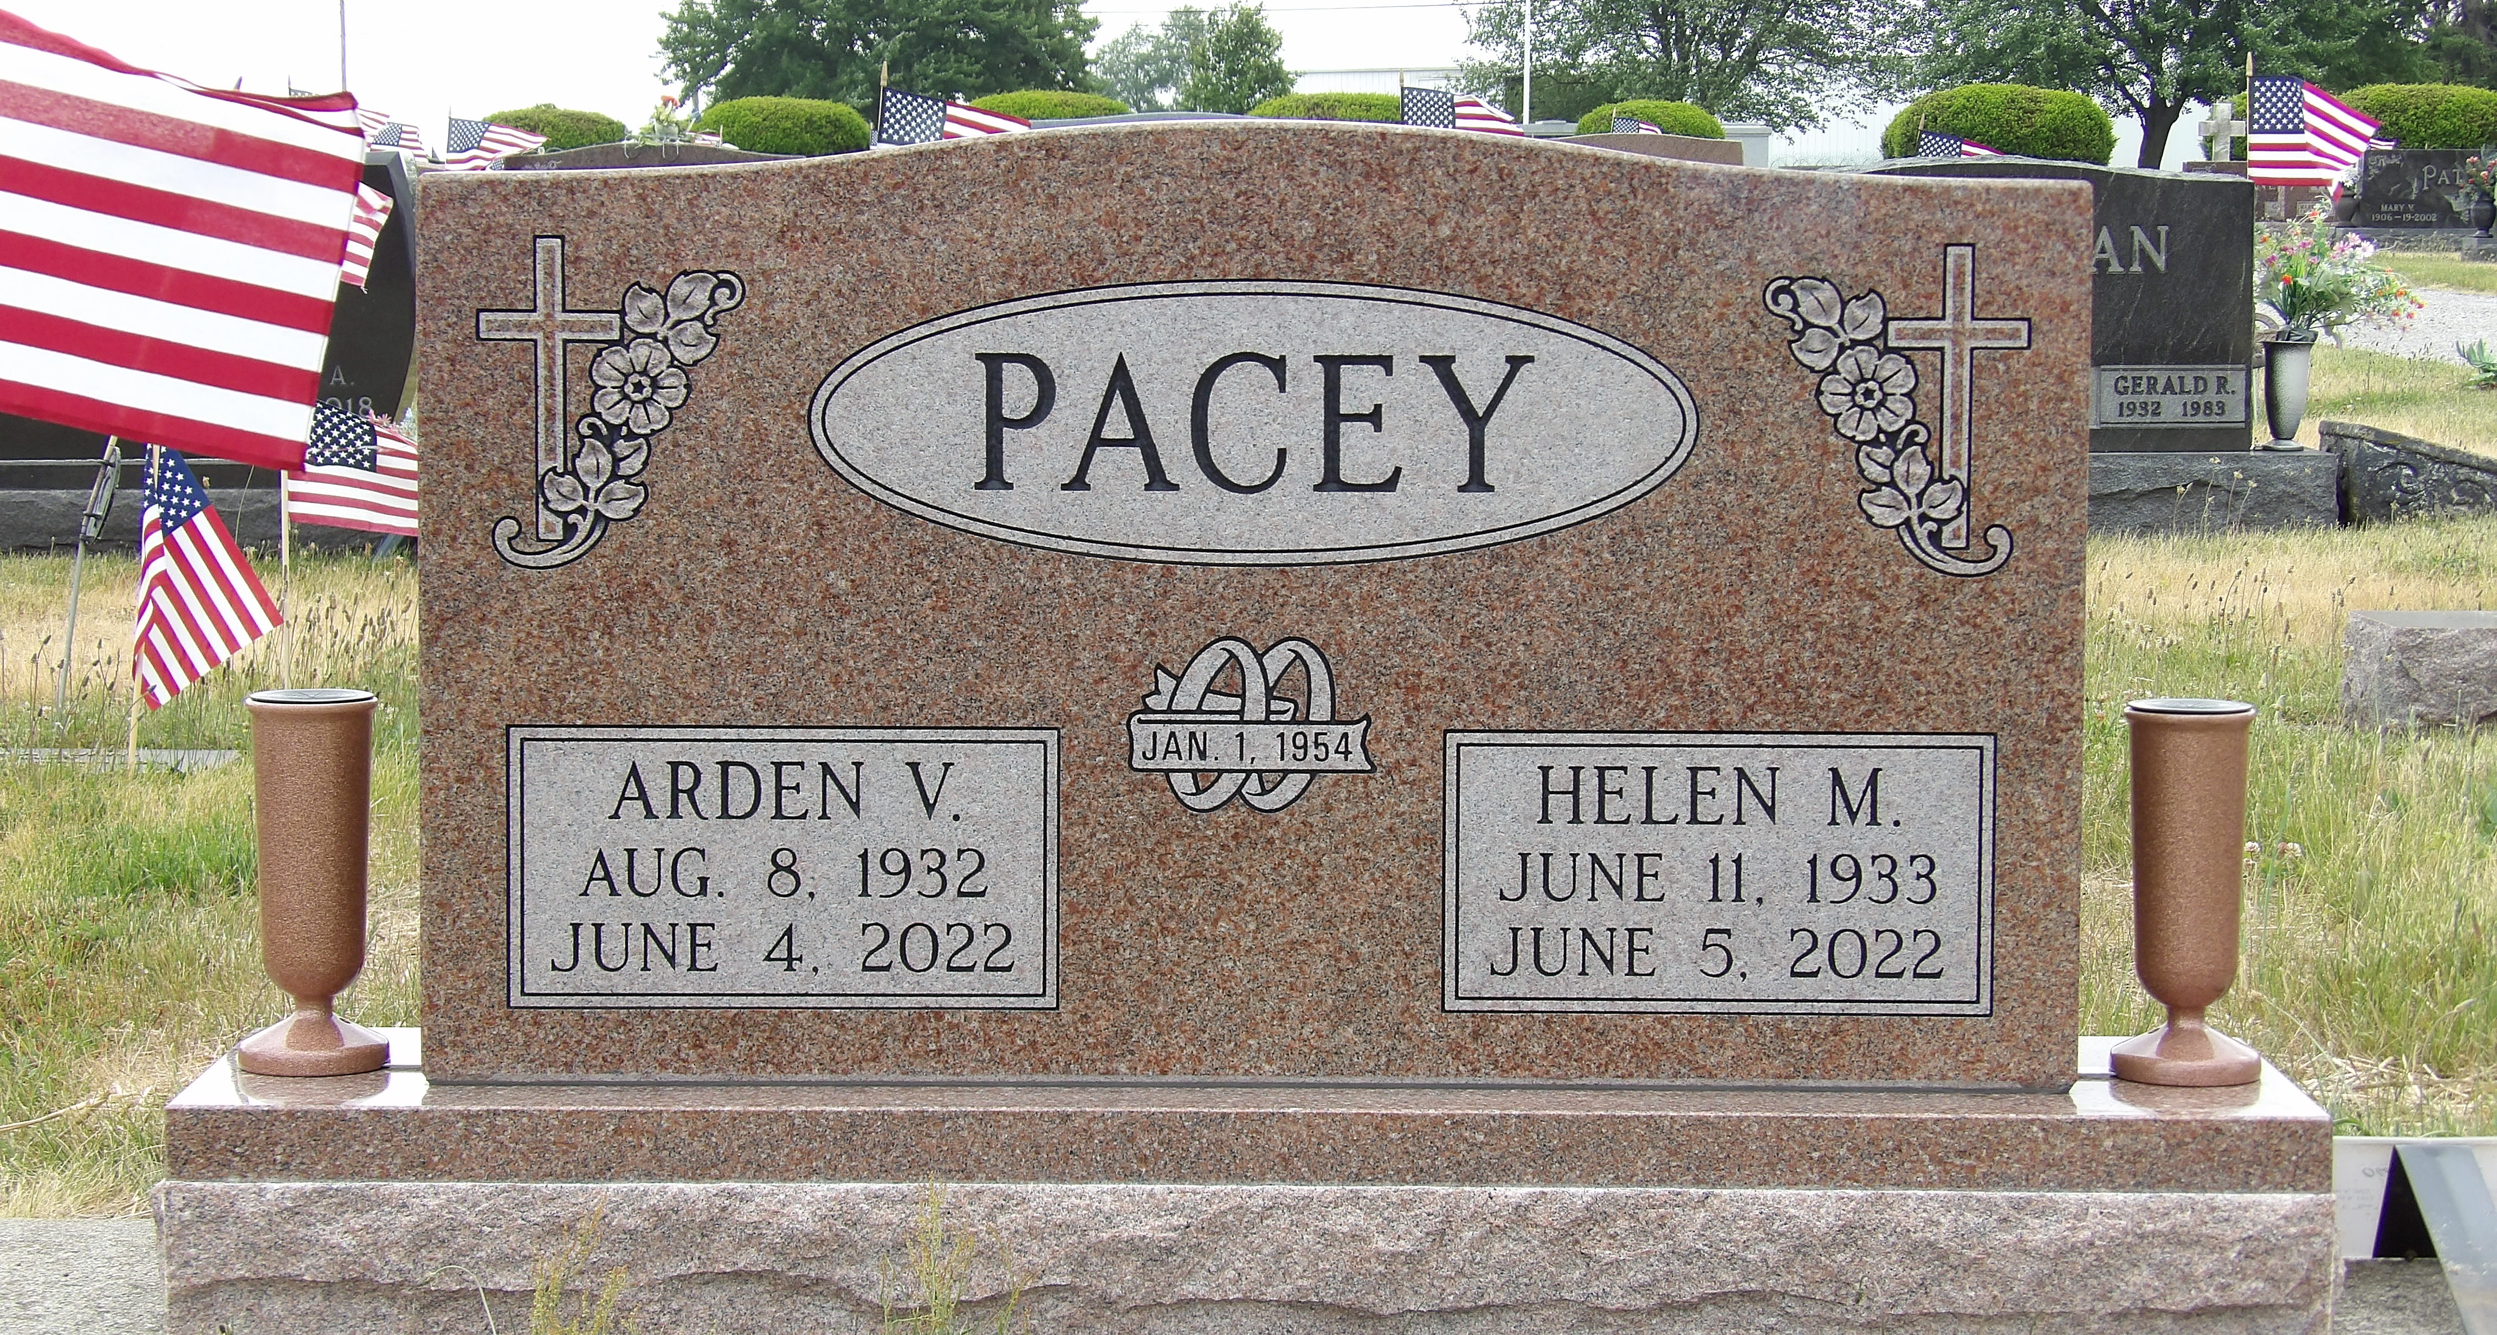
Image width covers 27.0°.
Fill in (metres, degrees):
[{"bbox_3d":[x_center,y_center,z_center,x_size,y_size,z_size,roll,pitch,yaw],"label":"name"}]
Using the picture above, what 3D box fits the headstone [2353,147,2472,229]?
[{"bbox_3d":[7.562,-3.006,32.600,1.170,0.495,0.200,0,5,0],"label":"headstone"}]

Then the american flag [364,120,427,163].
[{"bbox_3d":[-4.094,-2.540,25.000,0.290,0.210,0.100,0,5,0],"label":"american flag"}]

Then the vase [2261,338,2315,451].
[{"bbox_3d":[2.147,-0.565,10.710,0.108,0.230,0.108,0,5,0],"label":"vase"}]

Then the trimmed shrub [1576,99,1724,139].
[{"bbox_3d":[2.984,-3.710,38.546,1.142,1.000,1.142,0,5,0],"label":"trimmed shrub"}]

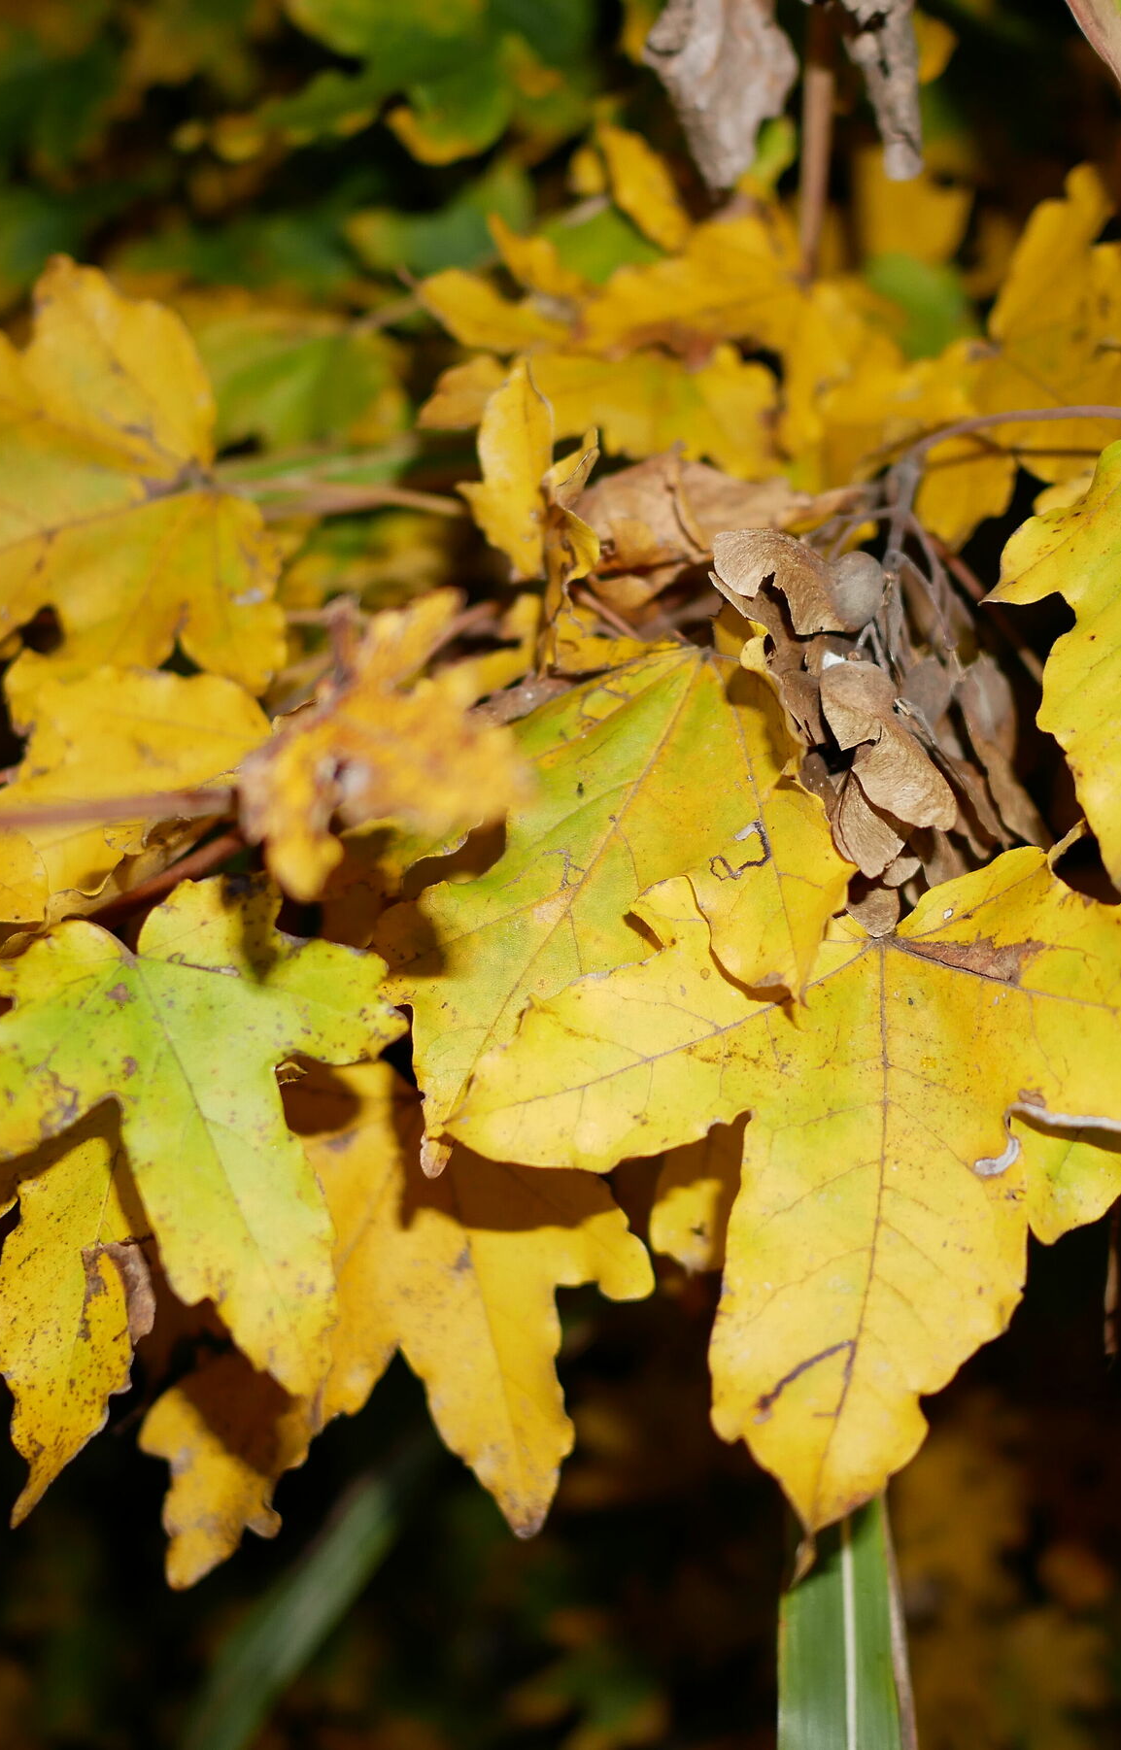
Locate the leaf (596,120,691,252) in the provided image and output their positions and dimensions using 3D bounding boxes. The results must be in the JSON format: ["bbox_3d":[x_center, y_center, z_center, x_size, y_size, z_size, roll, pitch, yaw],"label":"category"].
[{"bbox_3d":[0.016,-0.136,0.400,0.015,0.026,0.010,-20,-7,-18],"label":"leaf"}]

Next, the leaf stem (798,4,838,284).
[{"bbox_3d":[0.049,-0.140,0.385,0.006,0.054,0.006,3,21,0],"label":"leaf stem"}]

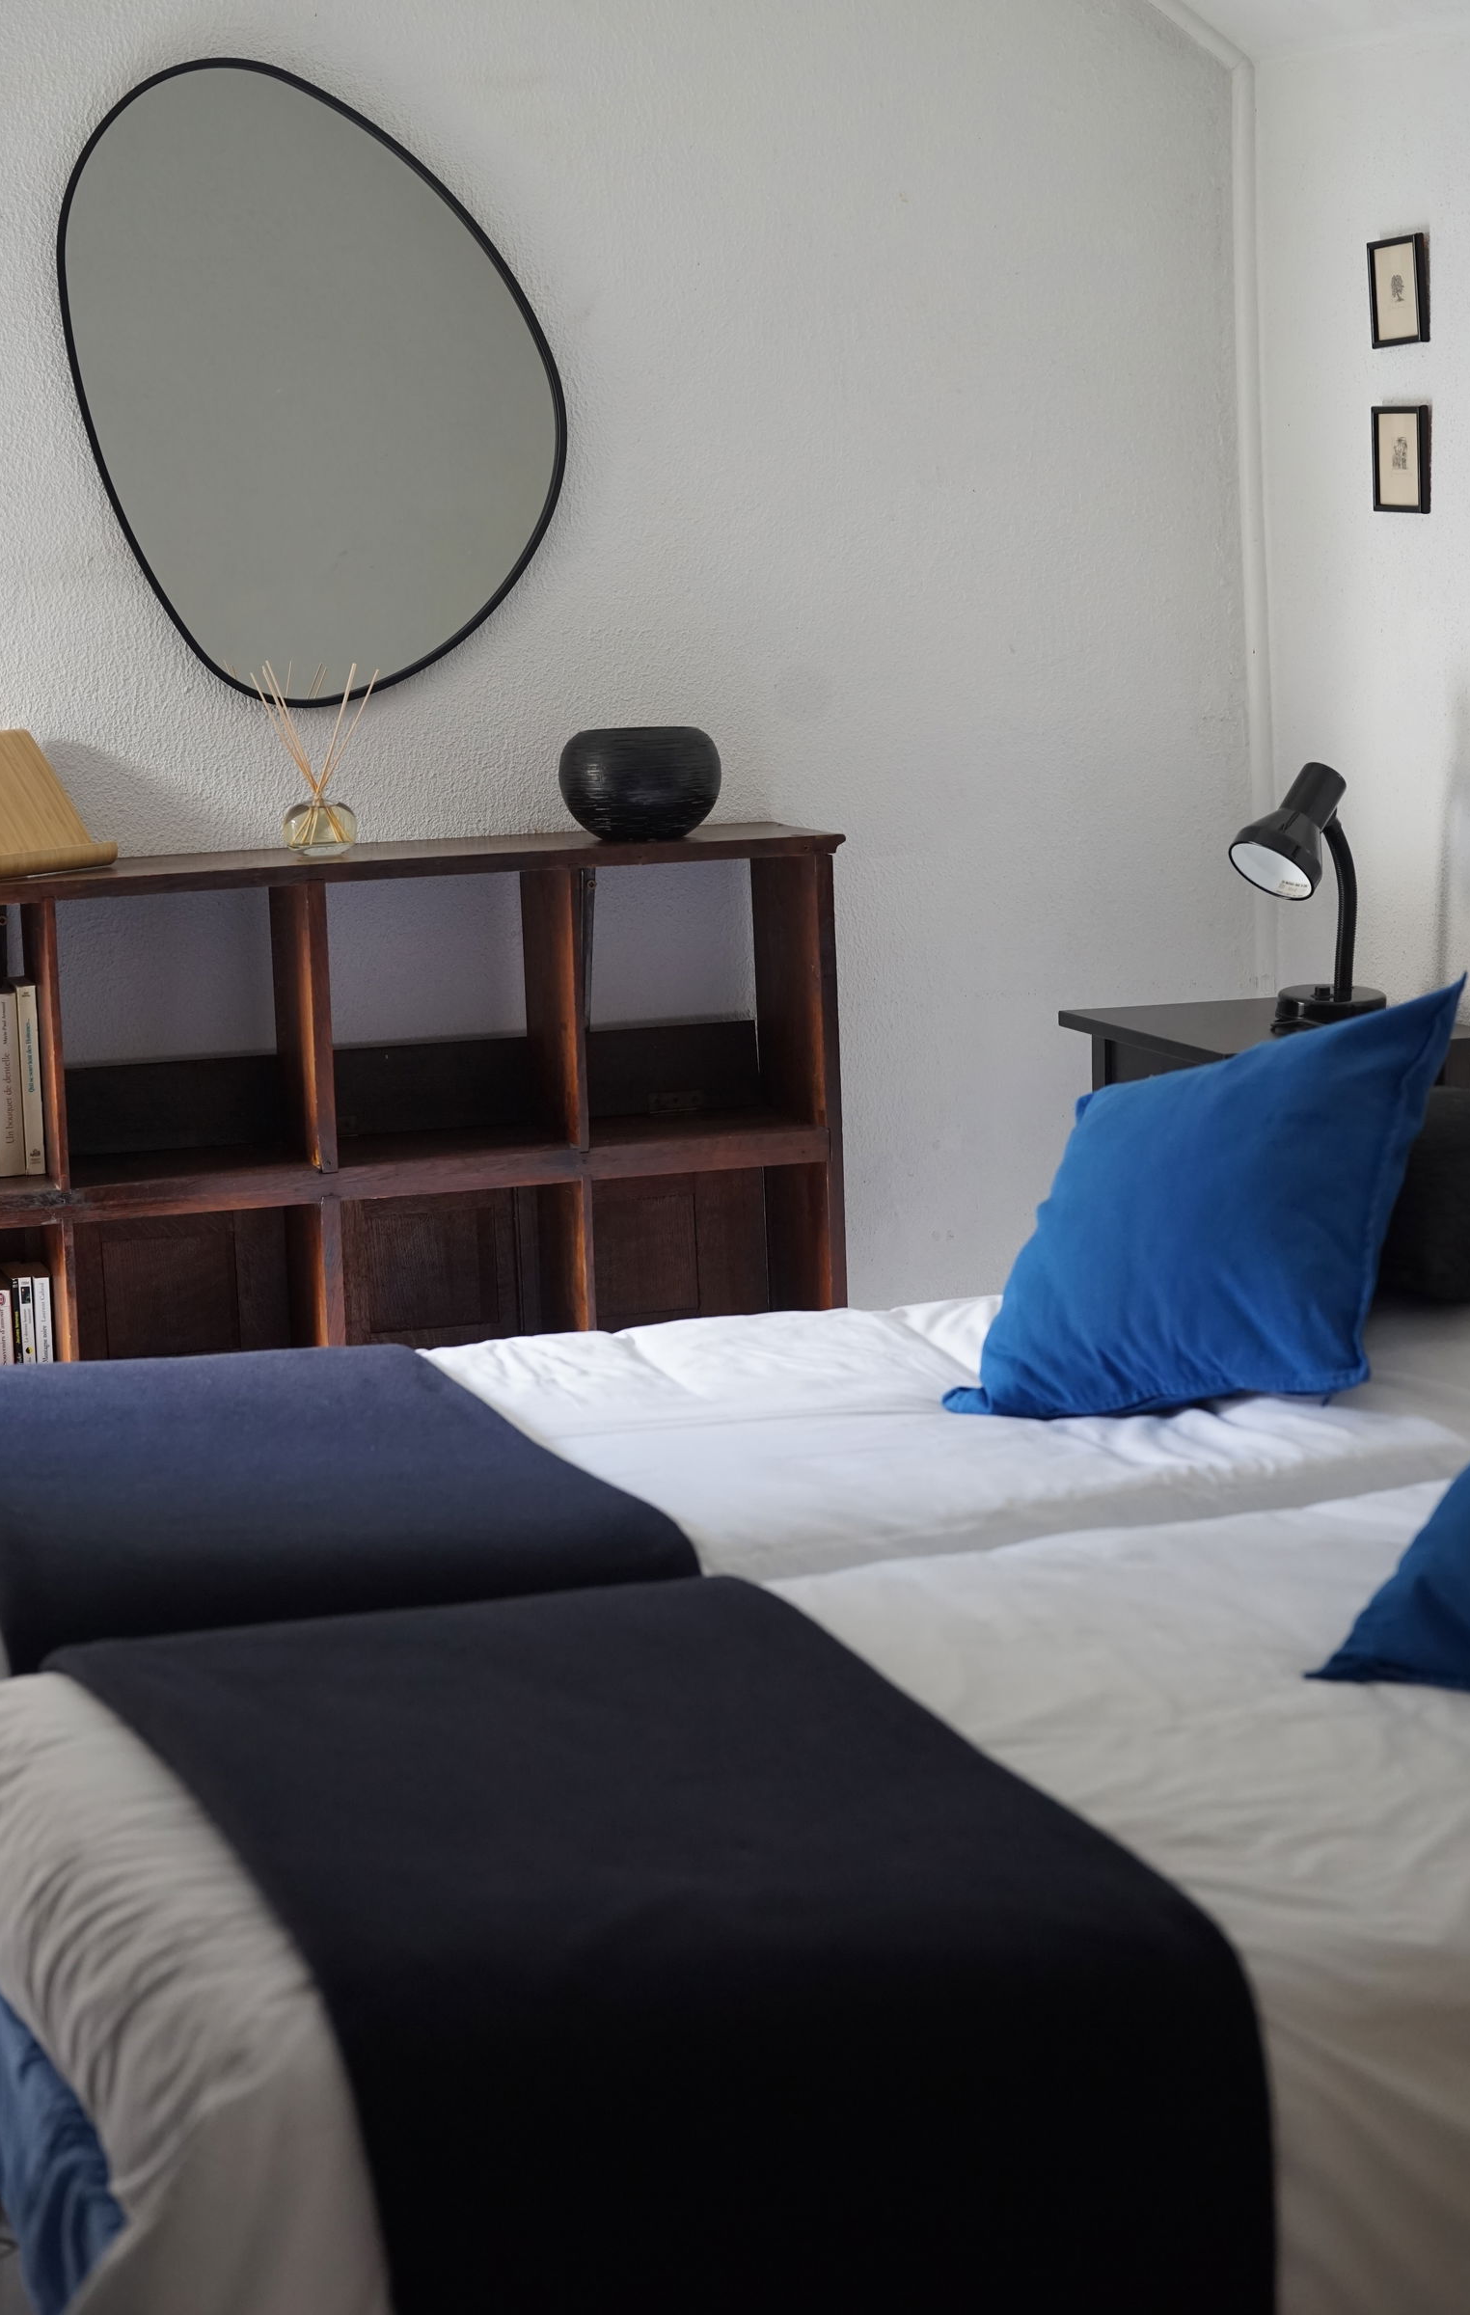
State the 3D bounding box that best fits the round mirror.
[{"bbox_3d":[-0.519,-0.961,5.604,0.634,0.796,0.025,-5,9,-17],"label":"round mirror"}]

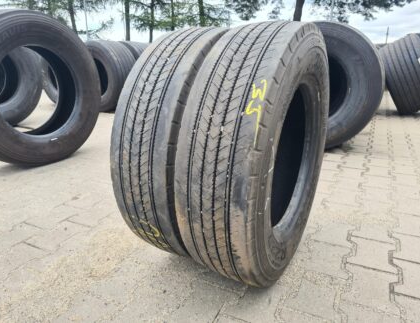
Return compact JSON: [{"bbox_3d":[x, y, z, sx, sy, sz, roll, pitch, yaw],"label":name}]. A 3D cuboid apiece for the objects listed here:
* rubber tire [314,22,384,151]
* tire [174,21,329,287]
[{"bbox_3d":[0.867,-0.611,2.661,1.005,1.005,0.315,8,22,29],"label":"rubber tire"},{"bbox_3d":[0.202,-0.022,1.097,0.233,0.836,0.836,11,21,28],"label":"tire"}]

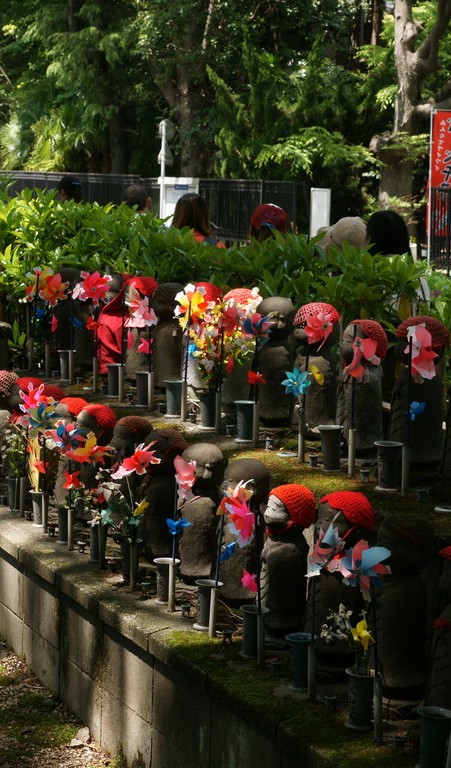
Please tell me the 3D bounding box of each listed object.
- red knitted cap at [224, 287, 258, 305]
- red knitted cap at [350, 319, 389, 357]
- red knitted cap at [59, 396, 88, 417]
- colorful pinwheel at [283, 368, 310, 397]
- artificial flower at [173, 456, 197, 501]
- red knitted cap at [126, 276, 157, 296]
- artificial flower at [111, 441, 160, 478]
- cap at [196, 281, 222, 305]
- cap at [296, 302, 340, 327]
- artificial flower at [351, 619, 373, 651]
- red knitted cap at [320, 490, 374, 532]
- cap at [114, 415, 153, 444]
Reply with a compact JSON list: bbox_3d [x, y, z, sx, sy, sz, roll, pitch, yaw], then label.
[{"bbox_3d":[0.058,-0.295,5.650,0.140,0.105,0.140,0,7,0],"label":"red knitted cap"},{"bbox_3d":[0.469,-0.144,5.190,0.122,0.122,0.135,-1,7,-25],"label":"red knitted cap"},{"bbox_3d":[-0.574,0.093,6.100,0.128,0.100,0.128,0,7,0],"label":"red knitted cap"},{"bbox_3d":[0.209,-0.003,4.700,0.086,0.086,0.032,1,7,12],"label":"colorful pinwheel"},{"bbox_3d":[-0.117,0.274,4.634,0.050,0.135,0.130,5,7,25],"label":"artificial flower"},{"bbox_3d":[-0.367,-0.427,7.036,0.138,0.097,0.142,2,6,0],"label":"red knitted cap"},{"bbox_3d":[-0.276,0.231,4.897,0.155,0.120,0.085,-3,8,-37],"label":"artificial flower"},{"bbox_3d":[-0.073,-0.363,6.480,0.130,0.100,0.130,1,6,0],"label":"cap"},{"bbox_3d":[0.316,-0.235,5.490,0.152,0.088,0.145,1,6,0],"label":"cap"},{"bbox_3d":[0.304,0.557,3.550,0.035,0.072,0.062,-4,8,-40],"label":"artificial flower"},{"bbox_3d":[0.331,0.346,4.333,0.140,0.108,0.146,2,6,0],"label":"red knitted cap"},{"bbox_3d":[-0.315,0.157,5.530,0.137,0.100,0.130,1,6,0],"label":"cap"}]

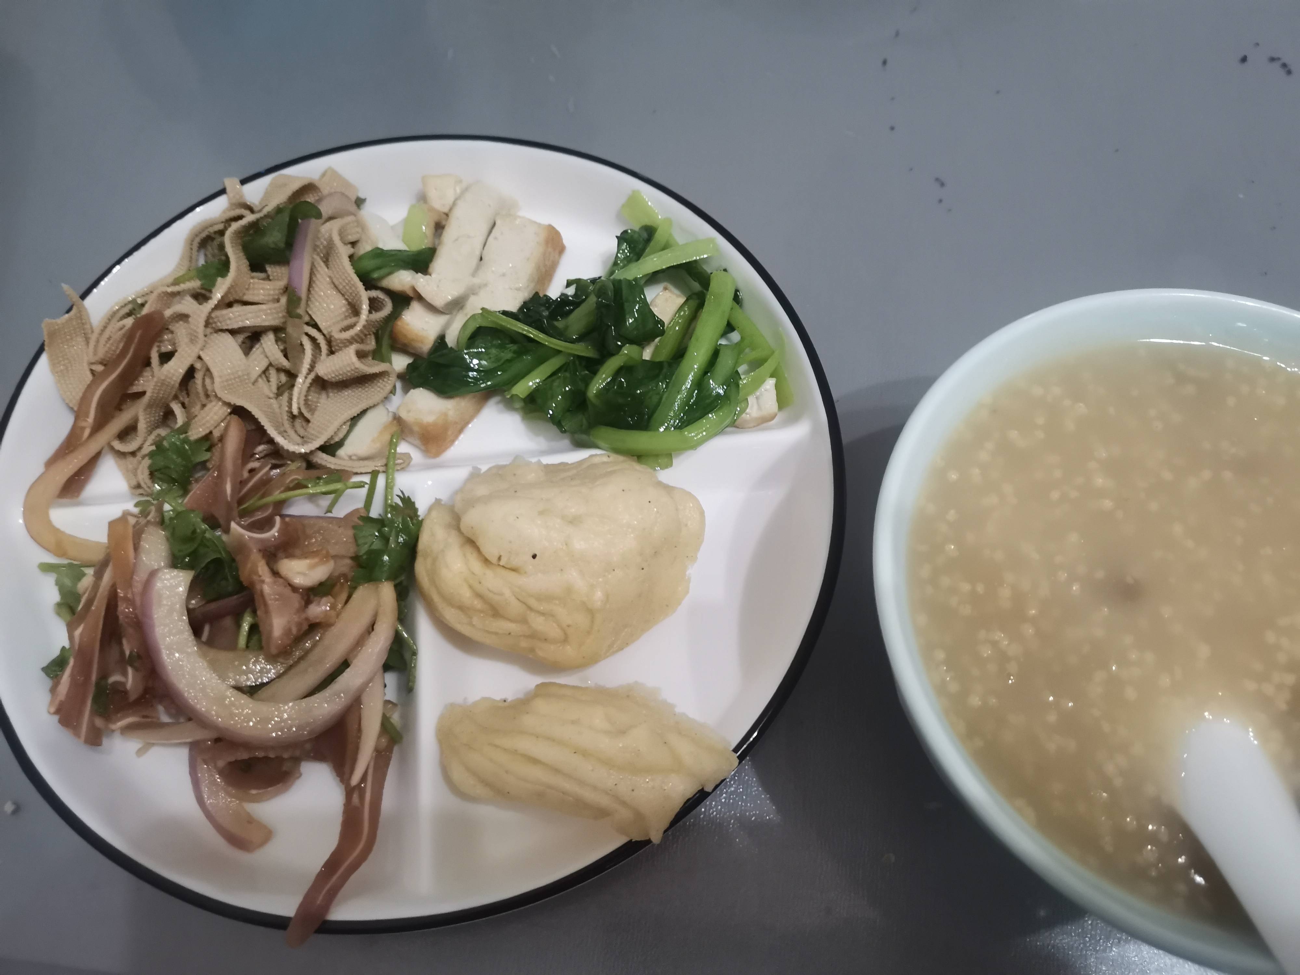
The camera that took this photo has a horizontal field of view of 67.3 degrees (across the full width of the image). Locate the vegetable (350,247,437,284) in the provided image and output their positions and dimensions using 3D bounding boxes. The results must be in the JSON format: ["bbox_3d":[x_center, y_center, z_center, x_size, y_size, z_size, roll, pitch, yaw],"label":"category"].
[{"bbox_3d":[-0.081,-0.070,0.309,0.026,0.010,0.007,-7,65,-3],"label":"vegetable"}]

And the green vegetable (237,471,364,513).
[{"bbox_3d":[-0.097,0.001,0.273,0.035,0.008,0.009,-7,65,-3],"label":"green vegetable"}]

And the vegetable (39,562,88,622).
[{"bbox_3d":[-0.164,0.029,0.273,0.011,0.011,0.014,-18,66,-8],"label":"vegetable"}]

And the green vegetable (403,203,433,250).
[{"bbox_3d":[-0.078,-0.087,0.327,0.008,0.007,0.017,4,65,2],"label":"green vegetable"}]

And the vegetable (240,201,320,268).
[{"bbox_3d":[-0.113,-0.078,0.301,0.022,0.014,0.017,-9,66,-4],"label":"vegetable"}]

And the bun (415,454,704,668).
[{"bbox_3d":[-0.025,0.019,0.267,0.079,0.040,0.059,0,65,0],"label":"bun"}]

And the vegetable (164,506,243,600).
[{"bbox_3d":[-0.121,0.018,0.265,0.015,0.015,0.022,-33,69,-14],"label":"vegetable"}]

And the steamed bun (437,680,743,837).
[{"bbox_3d":[-0.016,0.068,0.245,0.077,0.036,0.032,13,66,6],"label":"steamed bun"}]

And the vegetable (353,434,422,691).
[{"bbox_3d":[-0.071,0.019,0.268,0.013,0.024,0.071,-3,65,-1],"label":"vegetable"}]

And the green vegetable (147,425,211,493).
[{"bbox_3d":[-0.133,-0.008,0.277,0.013,0.013,0.019,0,65,0],"label":"green vegetable"}]

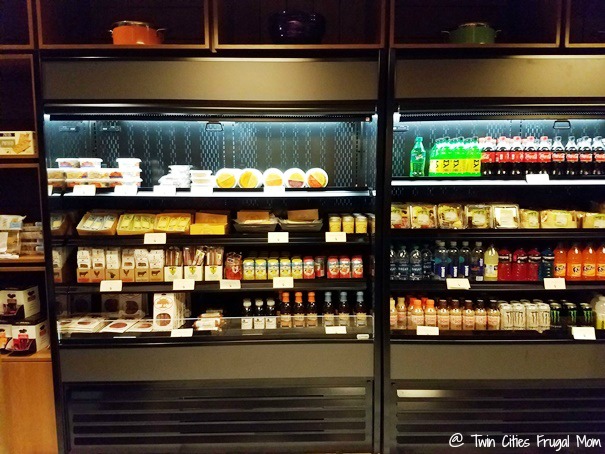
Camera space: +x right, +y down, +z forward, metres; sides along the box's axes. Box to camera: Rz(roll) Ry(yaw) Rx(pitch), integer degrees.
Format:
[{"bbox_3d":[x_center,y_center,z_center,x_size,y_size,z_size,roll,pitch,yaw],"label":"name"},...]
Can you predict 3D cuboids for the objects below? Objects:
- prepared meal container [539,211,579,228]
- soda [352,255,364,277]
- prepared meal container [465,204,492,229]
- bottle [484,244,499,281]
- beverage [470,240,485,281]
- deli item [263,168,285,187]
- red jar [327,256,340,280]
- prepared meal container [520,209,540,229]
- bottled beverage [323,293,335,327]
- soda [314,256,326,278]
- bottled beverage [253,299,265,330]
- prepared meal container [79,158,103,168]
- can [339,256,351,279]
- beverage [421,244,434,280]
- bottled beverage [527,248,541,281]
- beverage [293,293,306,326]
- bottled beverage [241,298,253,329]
[{"bbox_3d":[1.383,-0.041,2.480,0.192,0.103,0.100,0,6,0],"label":"prepared meal container"},{"bbox_3d":[0.330,0.242,2.709,0.064,0.121,0.064,0,5,-1],"label":"soda"},{"bbox_3d":[1.040,-0.061,2.686,0.152,0.138,0.080,0,5,-1],"label":"prepared meal container"},{"bbox_3d":[1.116,0.208,2.682,0.077,0.213,0.077,0,5,0],"label":"bottle"},{"bbox_3d":[1.026,0.200,2.650,0.067,0.229,0.067,0,5,0],"label":"beverage"},{"bbox_3d":[-0.162,-0.274,2.585,0.120,0.118,0.050,0,-5,0],"label":"deli item"},{"bbox_3d":[0.181,0.242,2.693,0.066,0.118,0.066,0,5,-1],"label":"red jar"},{"bbox_3d":[1.346,-0.047,2.687,0.115,0.112,0.090,0,5,-1],"label":"prepared meal container"},{"bbox_3d":[0.162,0.504,2.772,0.065,0.204,0.065,0,5,-1],"label":"bottled beverage"},{"bbox_3d":[0.100,0.229,2.550,0.064,0.117,0.064,0,6,0],"label":"soda"},{"bbox_3d":[-0.257,0.515,2.700,0.062,0.168,0.062,0,5,0],"label":"bottled beverage"},{"bbox_3d":[-1.197,-0.360,2.578,0.130,0.056,0.130,0,5,-1],"label":"prepared meal container"},{"bbox_3d":[0.237,0.231,2.520,0.065,0.118,0.065,0,6,0],"label":"can"},{"bbox_3d":[0.777,0.218,2.833,0.065,0.203,0.065,0,5,-1],"label":"beverage"},{"bbox_3d":[1.389,0.222,2.721,0.072,0.200,0.072,0,5,-1],"label":"bottled beverage"},{"bbox_3d":[-0.017,0.504,2.769,0.066,0.204,0.066,0,5,-1],"label":"beverage"},{"bbox_3d":[-0.330,0.515,2.700,0.062,0.168,0.062,0,5,0],"label":"bottled beverage"}]

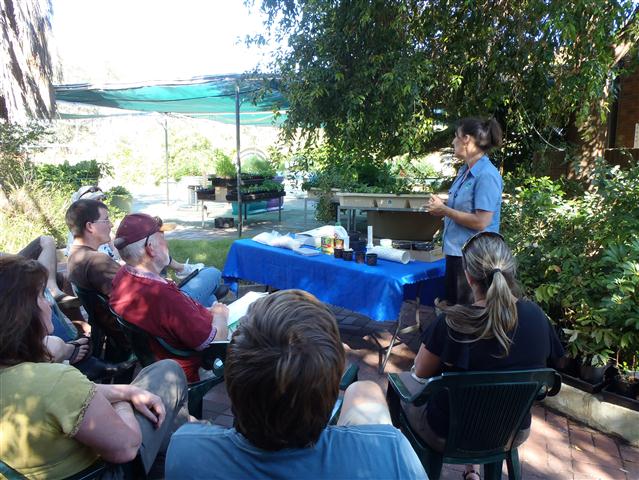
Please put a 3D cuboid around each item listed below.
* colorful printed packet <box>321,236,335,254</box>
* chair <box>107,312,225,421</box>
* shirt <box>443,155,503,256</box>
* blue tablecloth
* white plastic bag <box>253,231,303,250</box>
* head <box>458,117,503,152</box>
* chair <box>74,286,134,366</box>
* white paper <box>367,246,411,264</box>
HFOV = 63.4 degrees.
[{"bbox_3d":[0.066,0.046,4.182,0.095,0.125,0.095,-8,13,-43],"label":"colorful printed packet"},{"bbox_3d":[-0.659,0.714,2.551,0.560,0.790,0.560,-7,12,-41],"label":"chair"},{"bbox_3d":[0.963,-0.217,3.256,0.290,0.640,0.420,0,9,-7],"label":"shirt"},{"bbox_3d":[0.154,0.236,4.268,0.820,0.300,1.920,-8,13,-43],"label":"blue tablecloth"},{"bbox_3d":[-0.347,-0.015,4.587,0.300,0.100,0.580,-8,13,-43],"label":"white plastic bag"},{"bbox_3d":[0.980,-0.638,3.187,0.270,0.240,0.180,1,9,0],"label":"head"},{"bbox_3d":[-1.028,0.638,2.985,0.560,0.790,0.560,-8,13,-44],"label":"chair"},{"bbox_3d":[0.517,0.105,3.950,0.090,0.090,0.389,-8,13,-42],"label":"white paper"}]

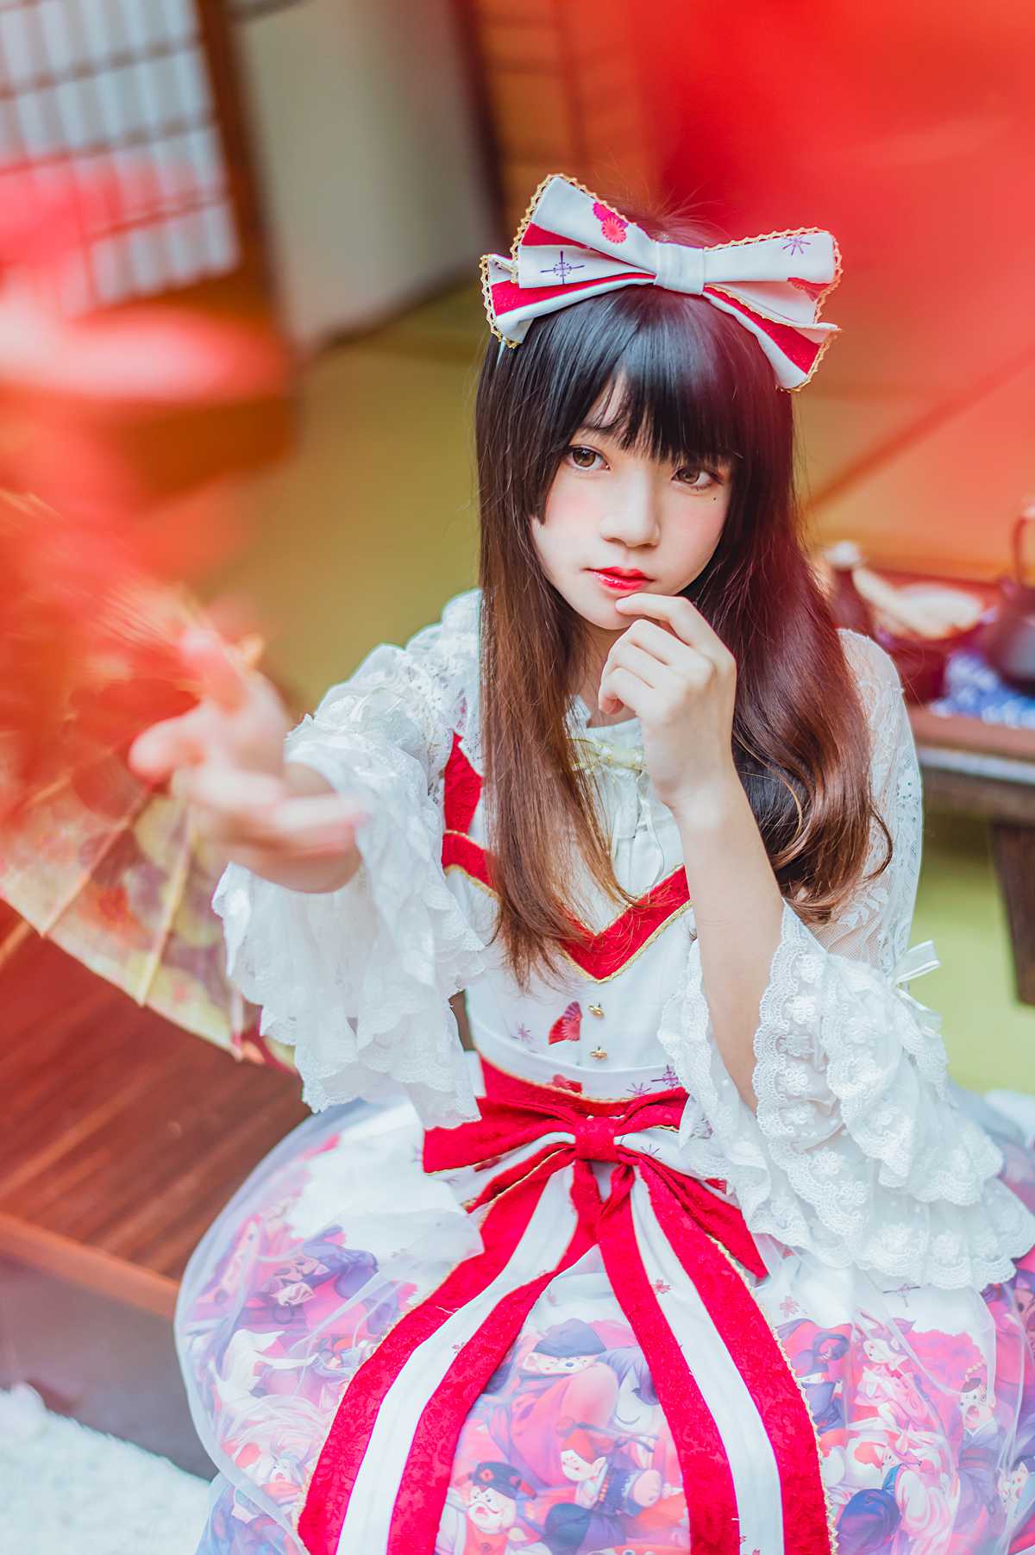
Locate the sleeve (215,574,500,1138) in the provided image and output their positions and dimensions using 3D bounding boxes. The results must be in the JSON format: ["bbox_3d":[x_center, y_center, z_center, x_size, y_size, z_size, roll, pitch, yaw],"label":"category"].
[{"bbox_3d":[-0.092,0.041,1.440,0.170,0.255,0.280,-3,27,12],"label":"sleeve"}]

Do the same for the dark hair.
[{"bbox_3d":[0.101,-0.113,1.530,0.235,0.455,0.250,-2,26,5],"label":"dark hair"}]

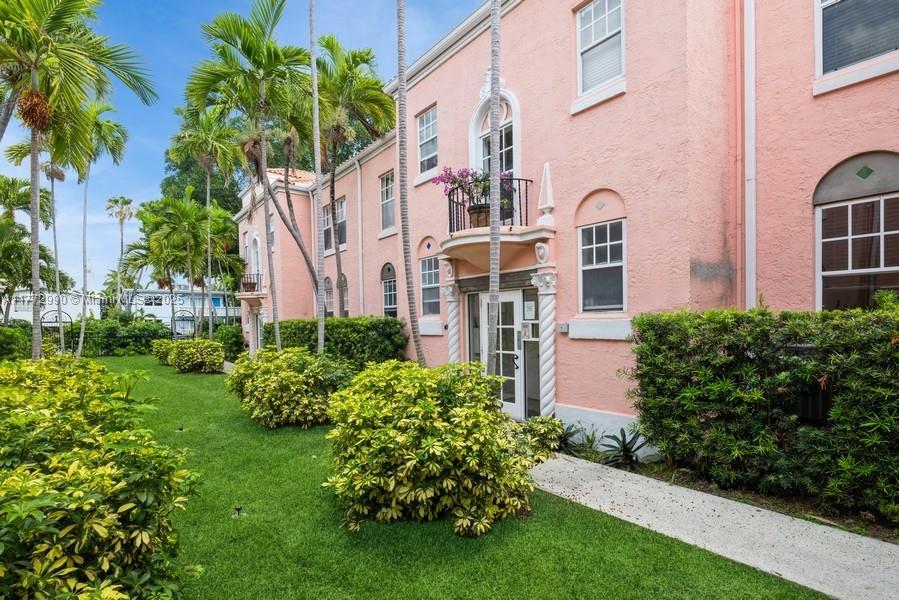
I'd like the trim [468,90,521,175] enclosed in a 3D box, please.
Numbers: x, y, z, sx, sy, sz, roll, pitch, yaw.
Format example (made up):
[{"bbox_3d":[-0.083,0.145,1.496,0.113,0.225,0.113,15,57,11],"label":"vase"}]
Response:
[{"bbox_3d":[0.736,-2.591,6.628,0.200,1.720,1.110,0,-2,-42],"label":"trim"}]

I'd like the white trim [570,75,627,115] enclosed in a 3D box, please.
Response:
[{"bbox_3d":[1.938,-2.674,5.252,0.130,0.200,0.770,0,-2,-42],"label":"white trim"}]

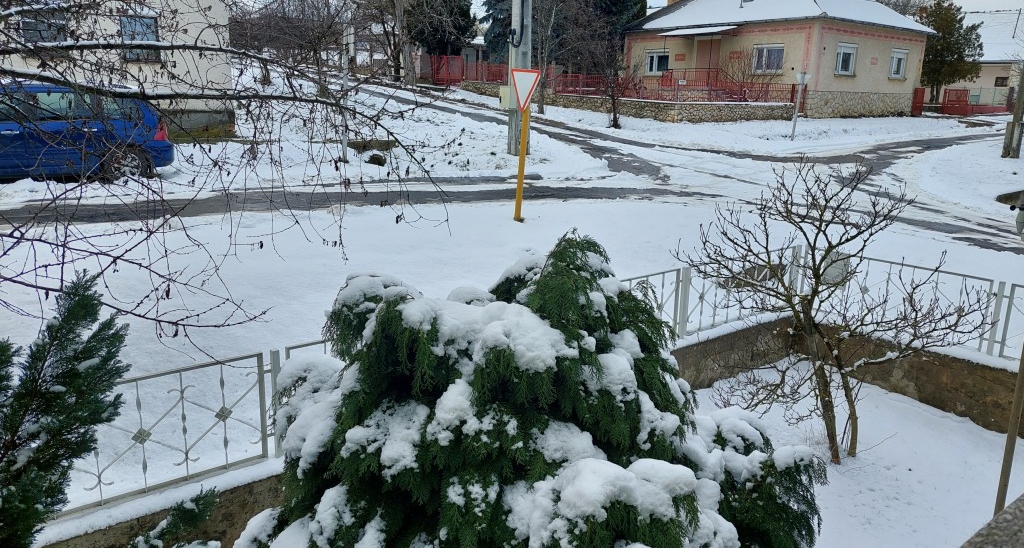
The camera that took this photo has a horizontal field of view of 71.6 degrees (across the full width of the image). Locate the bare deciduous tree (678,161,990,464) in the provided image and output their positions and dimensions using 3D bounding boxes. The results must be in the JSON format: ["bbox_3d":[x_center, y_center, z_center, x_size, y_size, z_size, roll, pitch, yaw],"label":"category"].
[{"bbox_3d":[3.058,0.416,6.729,2.780,2.953,2.650,7,16,25],"label":"bare deciduous tree"}]

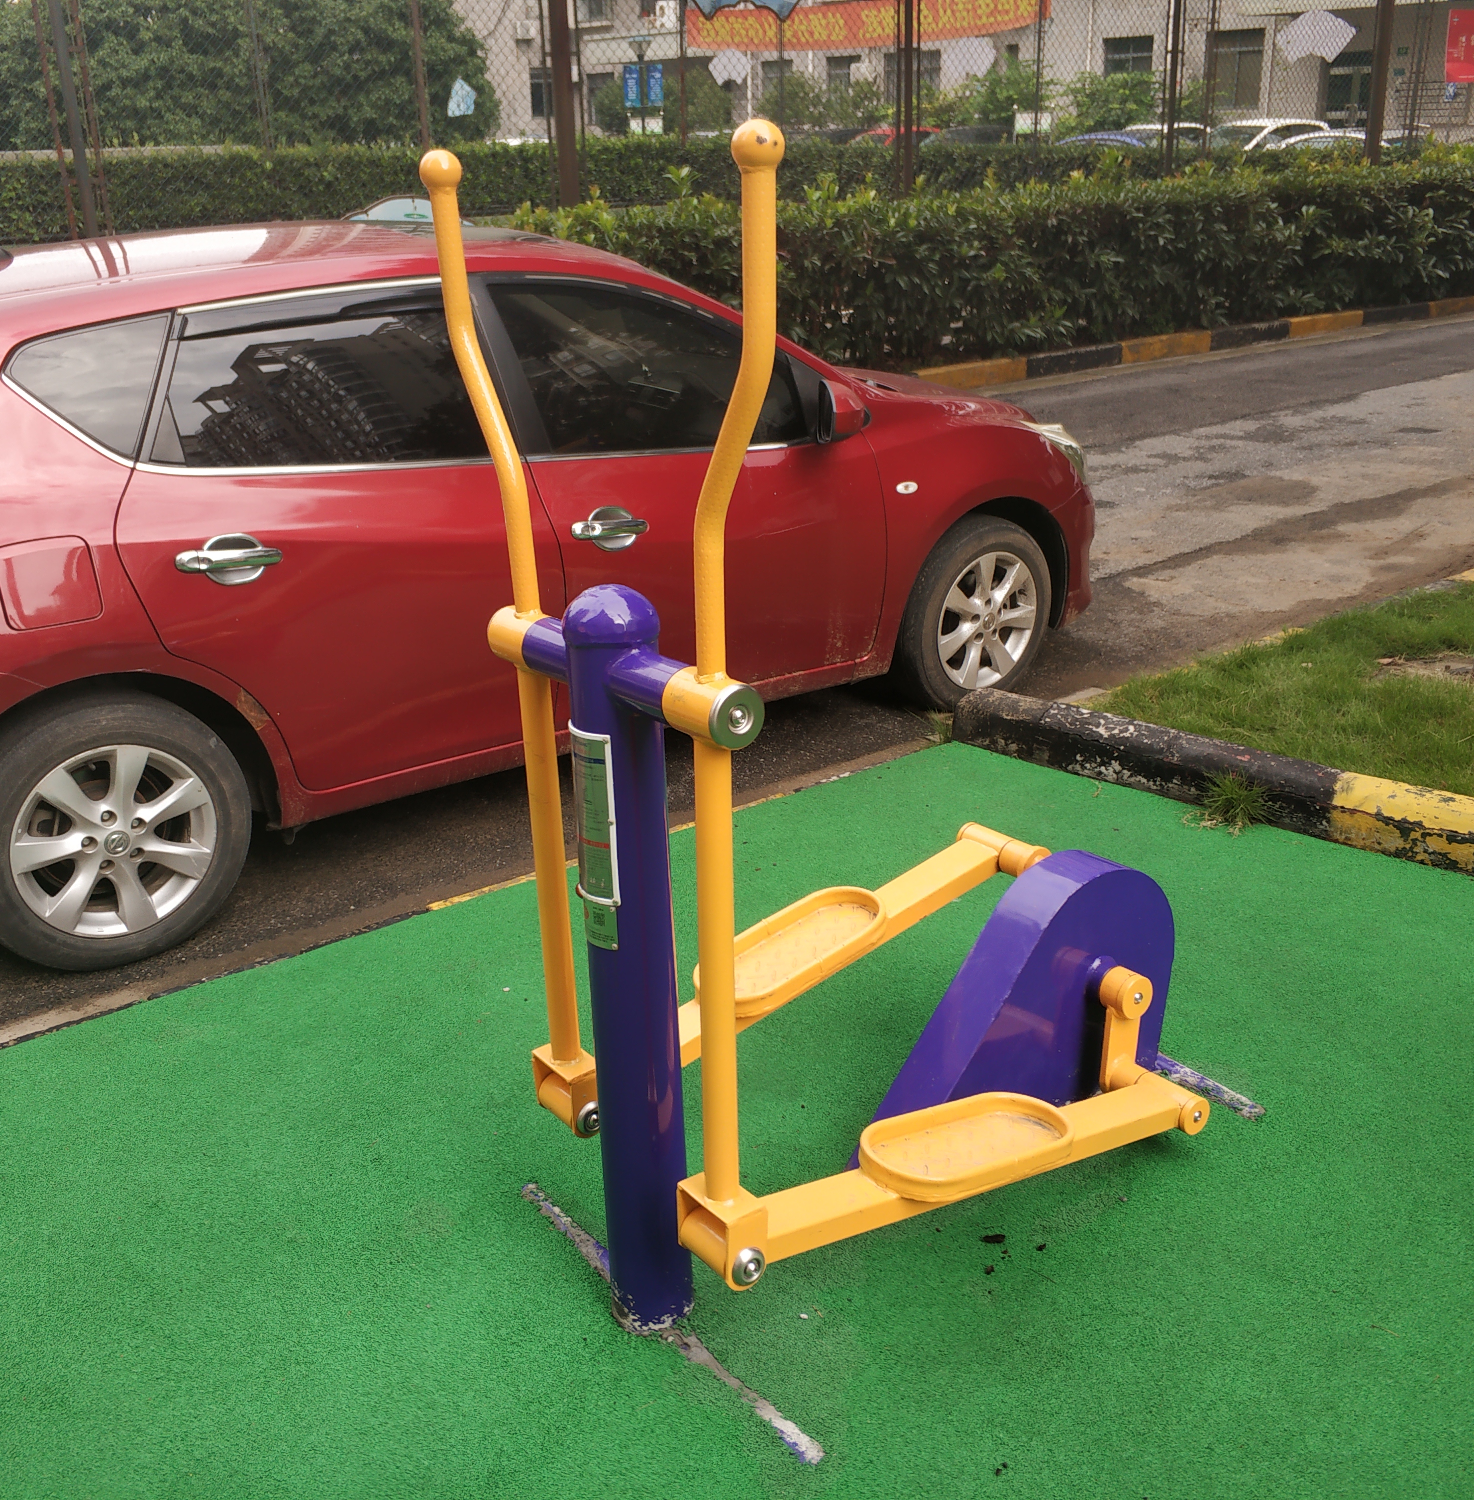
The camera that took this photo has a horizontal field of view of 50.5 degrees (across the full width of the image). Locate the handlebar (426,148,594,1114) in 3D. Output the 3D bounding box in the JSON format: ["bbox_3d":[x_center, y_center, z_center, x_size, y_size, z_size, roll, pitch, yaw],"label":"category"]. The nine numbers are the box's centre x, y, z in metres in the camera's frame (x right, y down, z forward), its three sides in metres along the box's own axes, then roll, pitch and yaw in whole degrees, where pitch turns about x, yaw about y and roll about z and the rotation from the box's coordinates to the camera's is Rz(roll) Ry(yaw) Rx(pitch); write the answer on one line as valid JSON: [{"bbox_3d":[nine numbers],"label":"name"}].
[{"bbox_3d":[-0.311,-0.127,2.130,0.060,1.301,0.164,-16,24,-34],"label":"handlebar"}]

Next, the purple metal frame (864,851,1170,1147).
[{"bbox_3d":[0.464,0.417,2.575,0.685,0.437,0.107,-16,24,-34],"label":"purple metal frame"}]

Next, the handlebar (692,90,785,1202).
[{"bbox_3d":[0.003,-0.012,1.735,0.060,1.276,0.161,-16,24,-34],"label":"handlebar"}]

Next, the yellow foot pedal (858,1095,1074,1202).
[{"bbox_3d":[0.333,0.574,2.274,0.352,0.042,0.162,-4,16,-38],"label":"yellow foot pedal"}]

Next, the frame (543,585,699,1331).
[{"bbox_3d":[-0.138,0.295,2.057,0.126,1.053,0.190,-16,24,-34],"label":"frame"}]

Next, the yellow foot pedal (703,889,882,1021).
[{"bbox_3d":[0.090,0.323,2.527,0.345,0.042,0.157,-27,30,-30],"label":"yellow foot pedal"}]

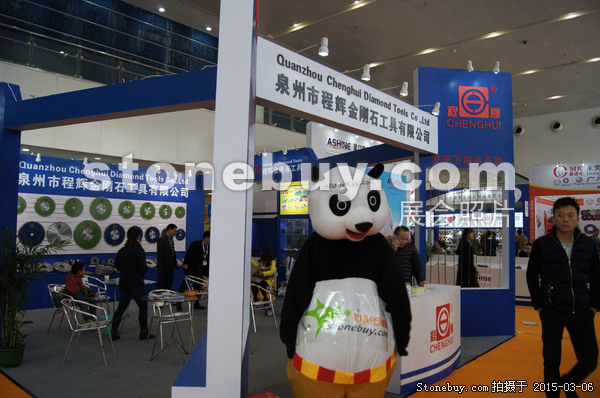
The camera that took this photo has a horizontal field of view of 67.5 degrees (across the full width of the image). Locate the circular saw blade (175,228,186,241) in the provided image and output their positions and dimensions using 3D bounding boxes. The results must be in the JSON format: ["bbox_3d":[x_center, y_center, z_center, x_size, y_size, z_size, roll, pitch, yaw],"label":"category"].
[{"bbox_3d":[-2.968,0.903,11.206,0.280,0.280,0.015,5,-6,-43],"label":"circular saw blade"}]

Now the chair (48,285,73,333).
[{"bbox_3d":[-3.530,1.690,6.970,0.580,0.730,0.560,2,-4,-15],"label":"chair"}]

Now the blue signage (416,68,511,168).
[{"bbox_3d":[2.590,-1.240,7.090,1.540,1.550,0.200,1,-4,-7],"label":"blue signage"}]

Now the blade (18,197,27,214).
[{"bbox_3d":[-5.530,0.134,8.821,0.355,0.355,0.015,5,-6,-43],"label":"blade"}]

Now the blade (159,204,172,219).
[{"bbox_3d":[-3.220,0.326,10.857,0.020,0.350,0.350,-2,-5,42],"label":"blade"}]

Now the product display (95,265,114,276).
[{"bbox_3d":[-3.910,1.436,9.000,0.200,0.200,0.370,-2,-5,41],"label":"product display"}]

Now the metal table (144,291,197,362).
[{"bbox_3d":[-1.725,1.669,5.916,0.700,0.710,0.700,2,-4,-16],"label":"metal table"}]

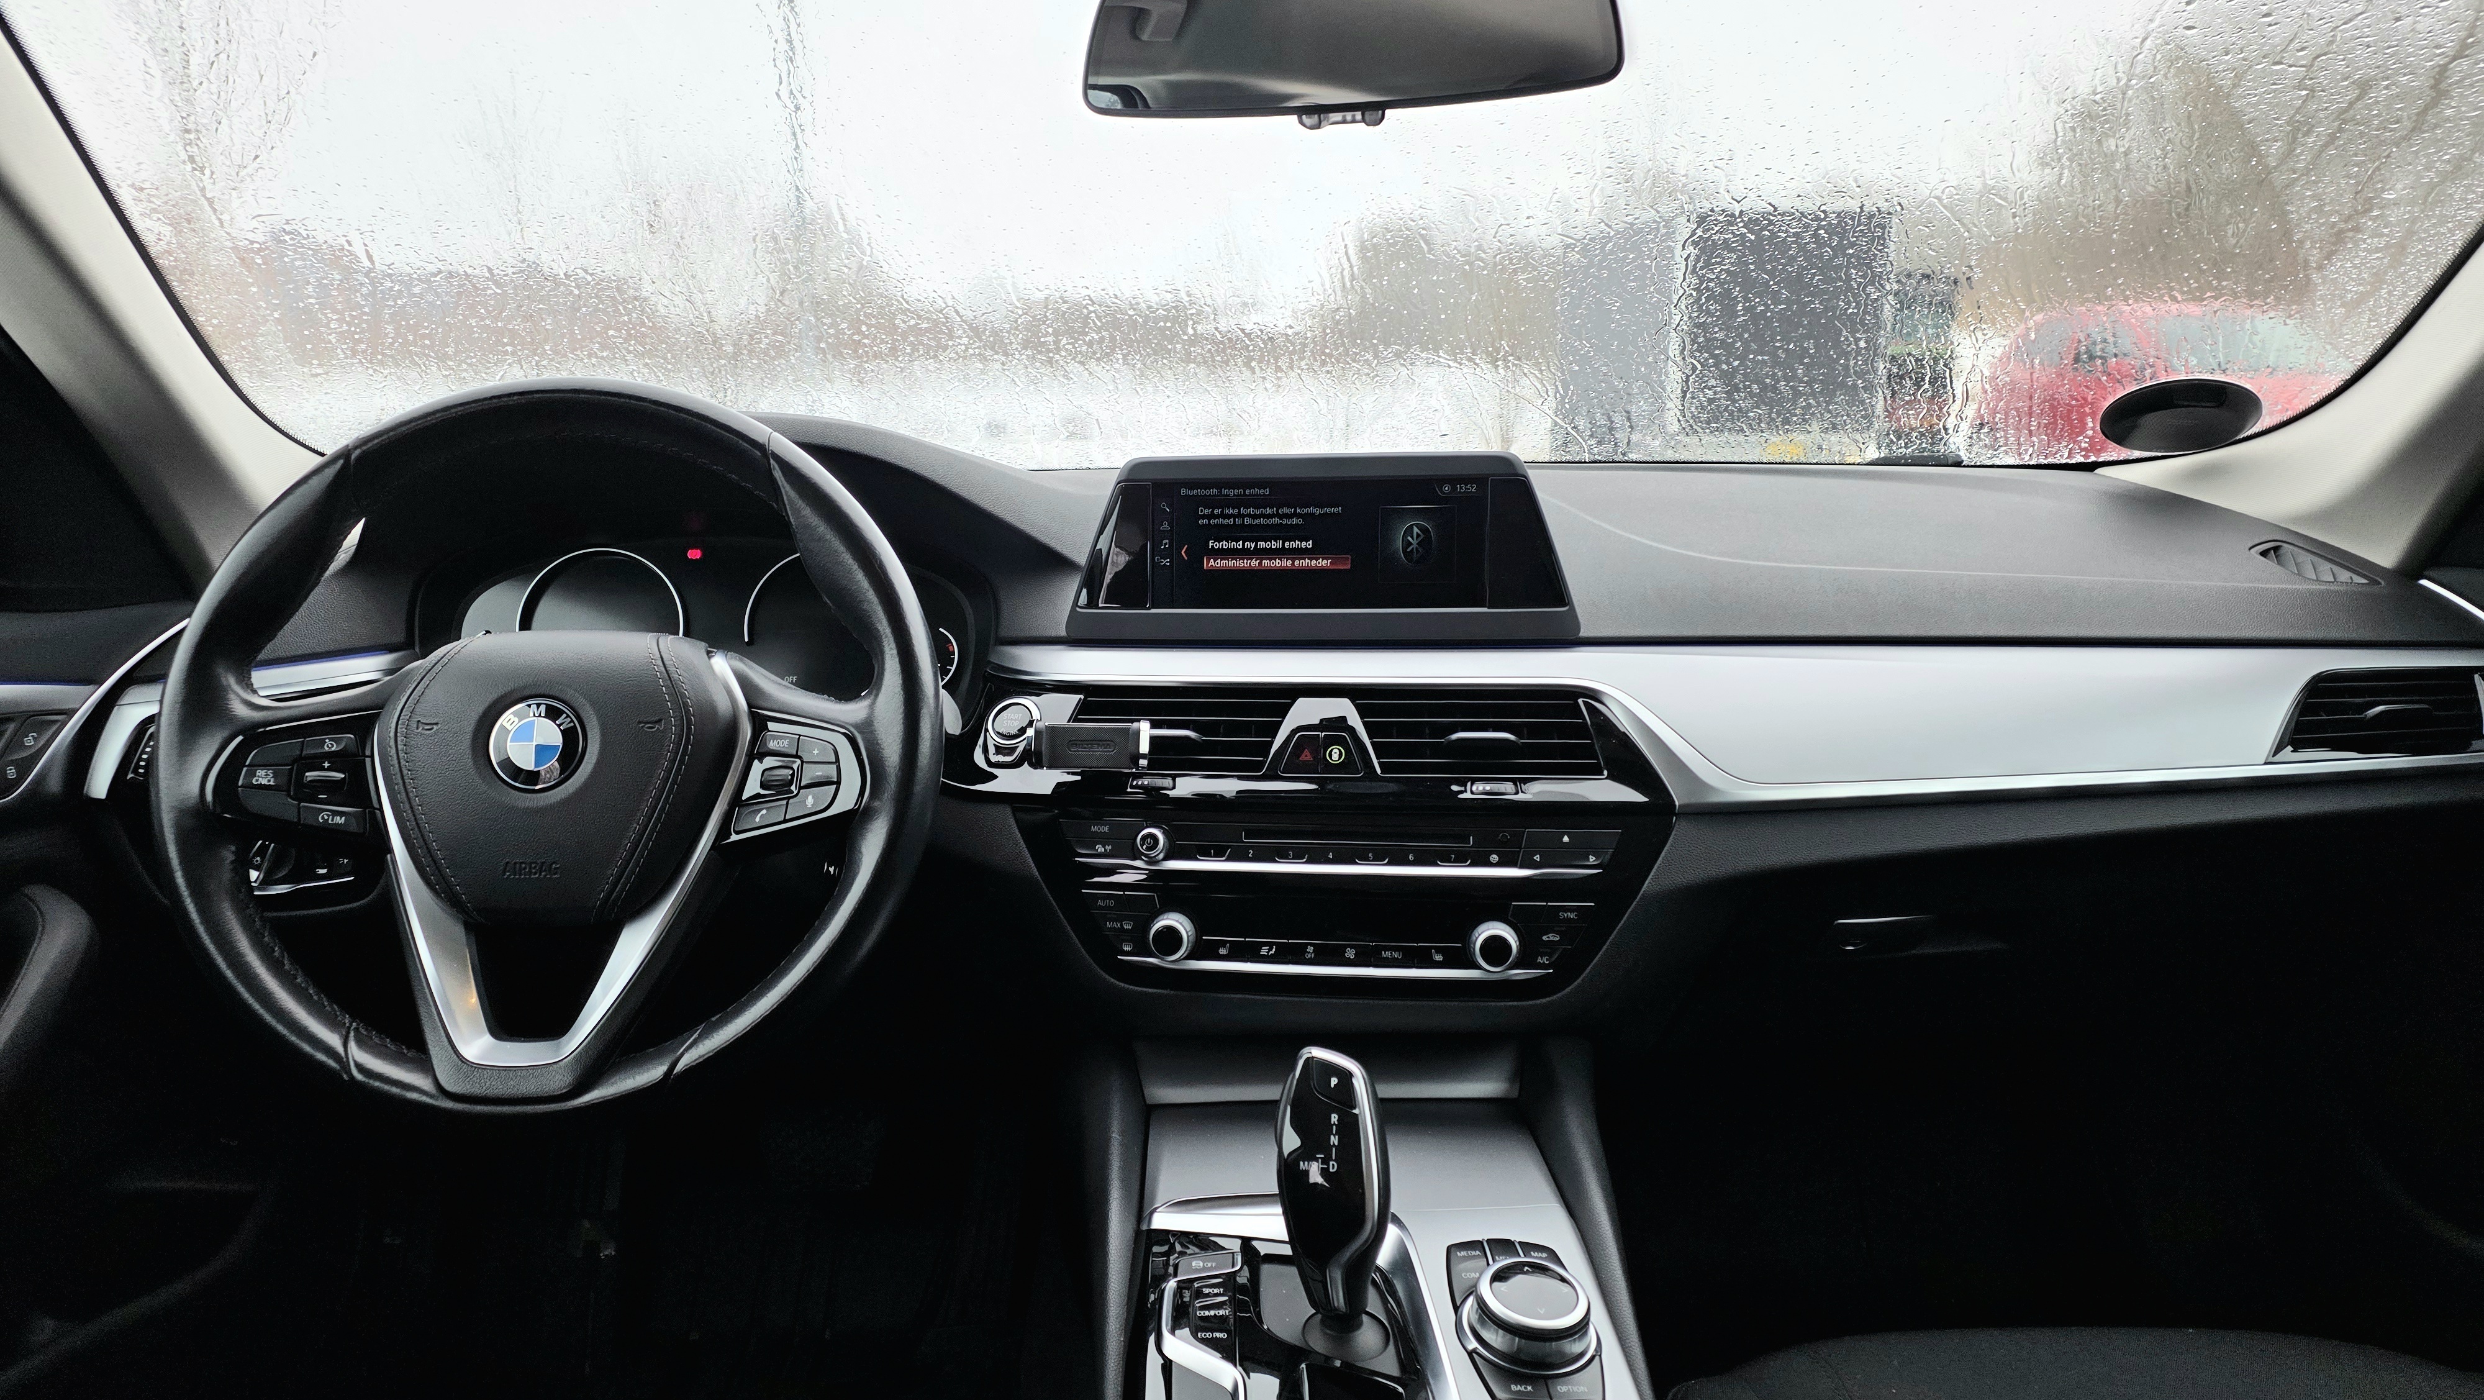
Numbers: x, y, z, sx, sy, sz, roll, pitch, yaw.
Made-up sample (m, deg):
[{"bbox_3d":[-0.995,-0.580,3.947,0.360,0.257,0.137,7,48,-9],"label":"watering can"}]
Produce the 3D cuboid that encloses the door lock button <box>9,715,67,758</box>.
[{"bbox_3d":[-0.680,0.021,0.930,0.008,0.020,0.028,0,11,31],"label":"door lock button"}]

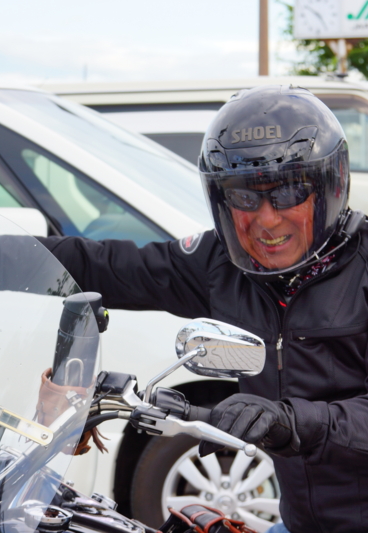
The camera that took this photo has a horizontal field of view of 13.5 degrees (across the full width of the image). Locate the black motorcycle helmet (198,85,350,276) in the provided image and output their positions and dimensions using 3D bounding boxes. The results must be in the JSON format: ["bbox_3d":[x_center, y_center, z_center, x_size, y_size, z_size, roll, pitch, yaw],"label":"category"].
[{"bbox_3d":[0.143,-0.139,2.450,0.255,0.280,0.330,-6,7,15],"label":"black motorcycle helmet"}]

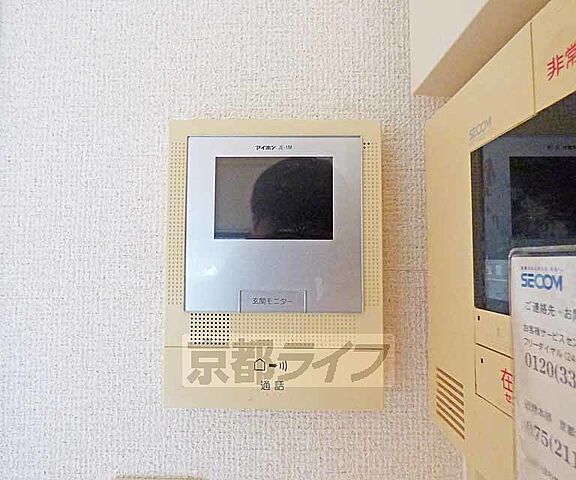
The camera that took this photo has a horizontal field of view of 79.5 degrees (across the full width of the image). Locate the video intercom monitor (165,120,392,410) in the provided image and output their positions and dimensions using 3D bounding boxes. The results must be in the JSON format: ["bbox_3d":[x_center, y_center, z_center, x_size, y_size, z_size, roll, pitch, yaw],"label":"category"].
[{"bbox_3d":[-0.009,0.015,0.239,0.140,0.186,0.030,0,-3,0],"label":"video intercom monitor"}]

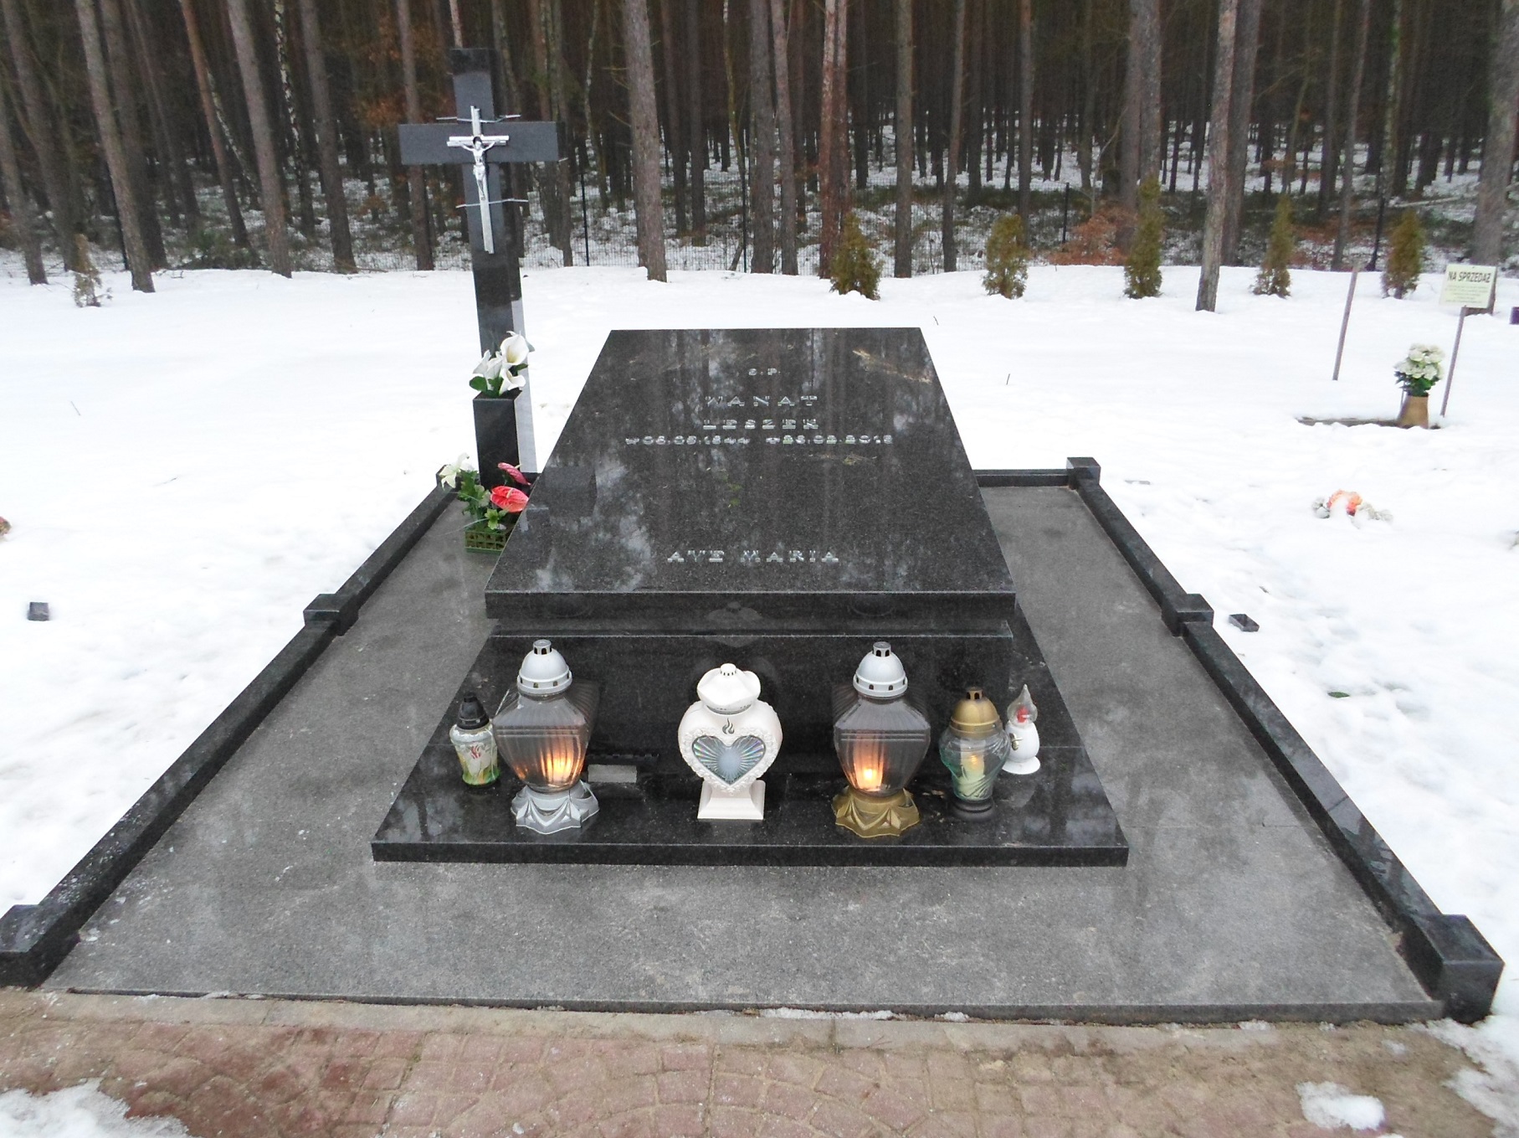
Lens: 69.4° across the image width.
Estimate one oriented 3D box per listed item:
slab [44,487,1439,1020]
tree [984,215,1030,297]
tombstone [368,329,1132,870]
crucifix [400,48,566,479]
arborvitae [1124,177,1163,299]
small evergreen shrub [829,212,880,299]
[{"bbox_3d":[-0.022,0.211,2.885,2.236,0.041,2.543,0,23,2],"label":"slab"},{"bbox_3d":[1.870,-2.366,8.279,0.362,0.626,0.362,0,23,2],"label":"tree"},{"bbox_3d":[0.002,-0.145,2.852,1.391,0.641,2.073,0,23,2],"label":"tombstone"},{"bbox_3d":[-0.922,-1.016,3.824,0.532,1.484,0.141,0,23,2],"label":"crucifix"},{"bbox_3d":[2.891,-2.481,8.163,0.298,0.894,0.298,0,23,2],"label":"arborvitae"},{"bbox_3d":[0.727,-2.395,8.367,0.393,0.648,0.393,0,23,2],"label":"small evergreen shrub"}]

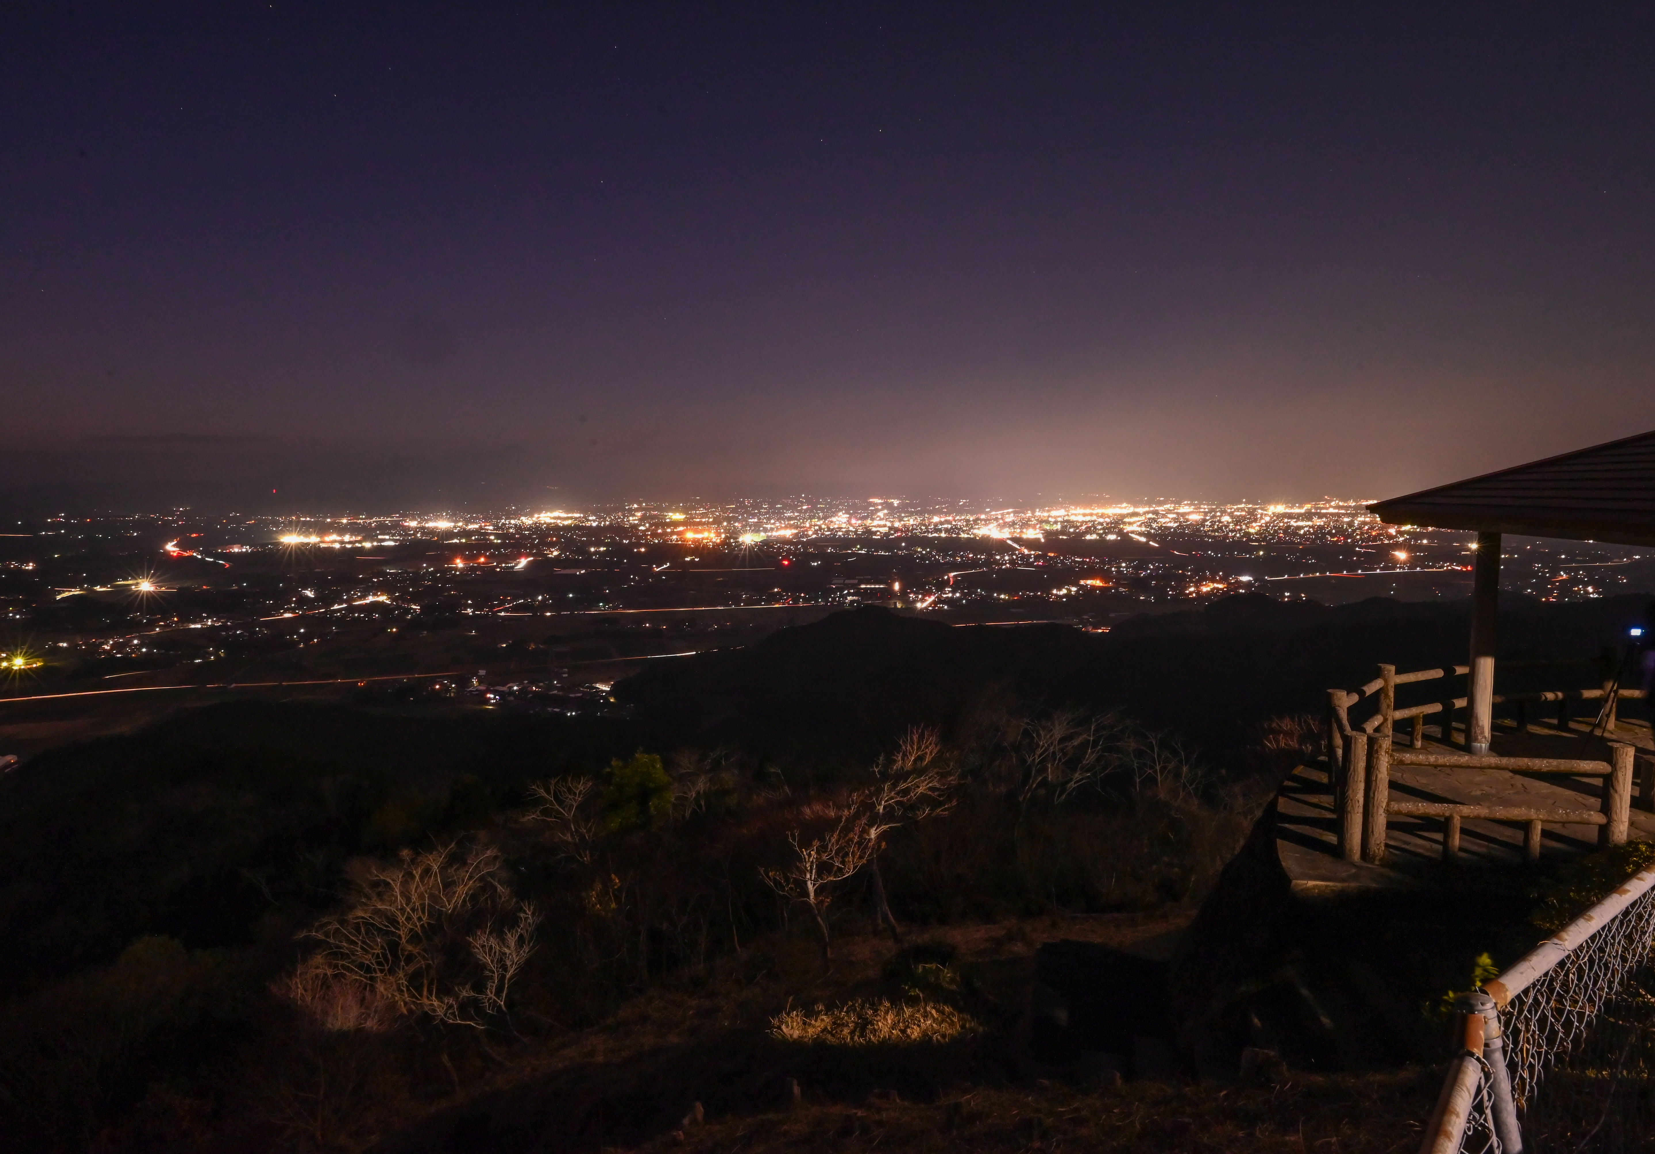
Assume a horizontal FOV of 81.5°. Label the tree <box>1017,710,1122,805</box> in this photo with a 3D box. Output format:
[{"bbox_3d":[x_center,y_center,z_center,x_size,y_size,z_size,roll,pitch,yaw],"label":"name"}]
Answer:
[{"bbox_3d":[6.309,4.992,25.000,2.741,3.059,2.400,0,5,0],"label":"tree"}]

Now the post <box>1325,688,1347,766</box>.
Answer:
[{"bbox_3d":[4.623,1.499,8.753,0.150,0.932,0.150,3,6,28],"label":"post"}]

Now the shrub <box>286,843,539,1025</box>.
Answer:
[{"bbox_3d":[-6.701,5.896,15.500,4.075,3.270,3.500,0,5,0],"label":"shrub"}]

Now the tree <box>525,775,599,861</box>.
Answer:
[{"bbox_3d":[-6.664,6.159,24.000,1.822,2.430,1.700,0,5,0],"label":"tree"}]

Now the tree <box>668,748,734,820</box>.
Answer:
[{"bbox_3d":[-3.681,6.143,28.000,1.968,2.323,1.800,0,5,0],"label":"tree"}]

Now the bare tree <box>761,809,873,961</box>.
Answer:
[{"bbox_3d":[-0.169,4.799,15.000,1.750,2.363,1.600,0,5,0],"label":"bare tree"}]

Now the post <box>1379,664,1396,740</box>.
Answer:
[{"bbox_3d":[5.825,1.384,10.026,0.145,0.932,0.145,3,6,30],"label":"post"}]

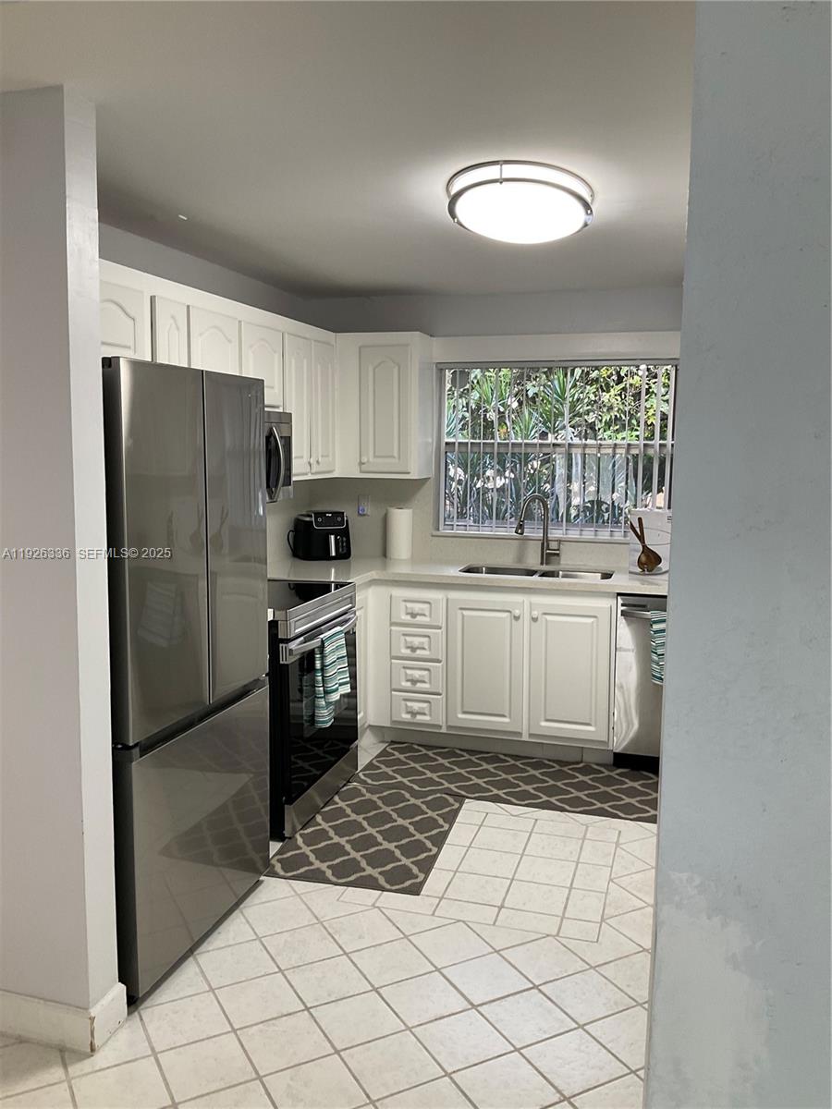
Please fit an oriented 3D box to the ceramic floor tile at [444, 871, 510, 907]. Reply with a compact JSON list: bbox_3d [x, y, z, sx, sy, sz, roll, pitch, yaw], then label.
[{"bbox_3d":[0.221,1.192,3.295,0.201,0.010,0.201,2,7,16],"label":"ceramic floor tile"}]

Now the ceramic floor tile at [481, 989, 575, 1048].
[{"bbox_3d":[0.304,1.270,2.544,0.201,0.010,0.201,-3,8,-28],"label":"ceramic floor tile"}]

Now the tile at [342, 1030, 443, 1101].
[{"bbox_3d":[-0.061,1.291,2.349,0.201,0.010,0.201,-3,8,-28],"label":"tile"}]

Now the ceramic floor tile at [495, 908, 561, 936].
[{"bbox_3d":[0.371,1.212,3.056,0.203,0.010,0.120,3,7,16],"label":"ceramic floor tile"}]

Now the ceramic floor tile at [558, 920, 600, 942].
[{"bbox_3d":[0.530,1.216,3.005,0.118,0.010,0.120,3,7,16],"label":"ceramic floor tile"}]

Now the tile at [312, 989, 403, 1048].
[{"bbox_3d":[-0.160,1.279,2.551,0.204,0.010,0.204,-3,8,-28],"label":"tile"}]

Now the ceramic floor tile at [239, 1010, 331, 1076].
[{"bbox_3d":[-0.345,1.289,2.453,0.201,0.010,0.201,-3,8,-28],"label":"ceramic floor tile"}]

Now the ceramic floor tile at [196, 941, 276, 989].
[{"bbox_3d":[-0.542,1.245,2.820,0.201,0.010,0.201,-3,8,-28],"label":"ceramic floor tile"}]

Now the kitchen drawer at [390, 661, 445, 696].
[{"bbox_3d":[0.061,0.597,4.909,0.268,0.157,0.450,3,7,16],"label":"kitchen drawer"}]

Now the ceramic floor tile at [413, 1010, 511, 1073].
[{"bbox_3d":[0.123,1.290,2.464,0.201,0.010,0.201,-3,8,-28],"label":"ceramic floor tile"}]

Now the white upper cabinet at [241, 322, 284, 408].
[{"bbox_3d":[-0.821,-0.835,4.131,0.310,0.385,0.440,2,7,16],"label":"white upper cabinet"}]

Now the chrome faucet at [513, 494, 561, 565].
[{"bbox_3d":[0.636,-0.123,4.870,0.250,0.388,0.120,-5,9,-41],"label":"chrome faucet"}]

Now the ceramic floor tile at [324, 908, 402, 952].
[{"bbox_3d":[-0.170,1.216,2.997,0.202,0.010,0.202,-3,8,-28],"label":"ceramic floor tile"}]

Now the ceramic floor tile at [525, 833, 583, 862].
[{"bbox_3d":[0.537,1.146,3.624,0.203,0.010,0.205,3,7,16],"label":"ceramic floor tile"}]

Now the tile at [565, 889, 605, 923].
[{"bbox_3d":[0.577,1.197,3.165,0.118,0.010,0.201,3,7,16],"label":"tile"}]

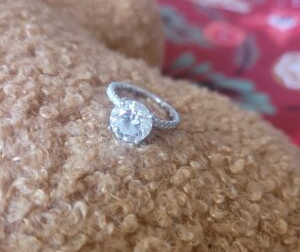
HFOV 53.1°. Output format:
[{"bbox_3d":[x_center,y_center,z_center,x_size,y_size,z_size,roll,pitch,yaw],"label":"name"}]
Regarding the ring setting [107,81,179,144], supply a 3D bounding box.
[{"bbox_3d":[-0.002,-0.005,0.073,0.020,0.009,0.025,28,21,-1],"label":"ring setting"}]

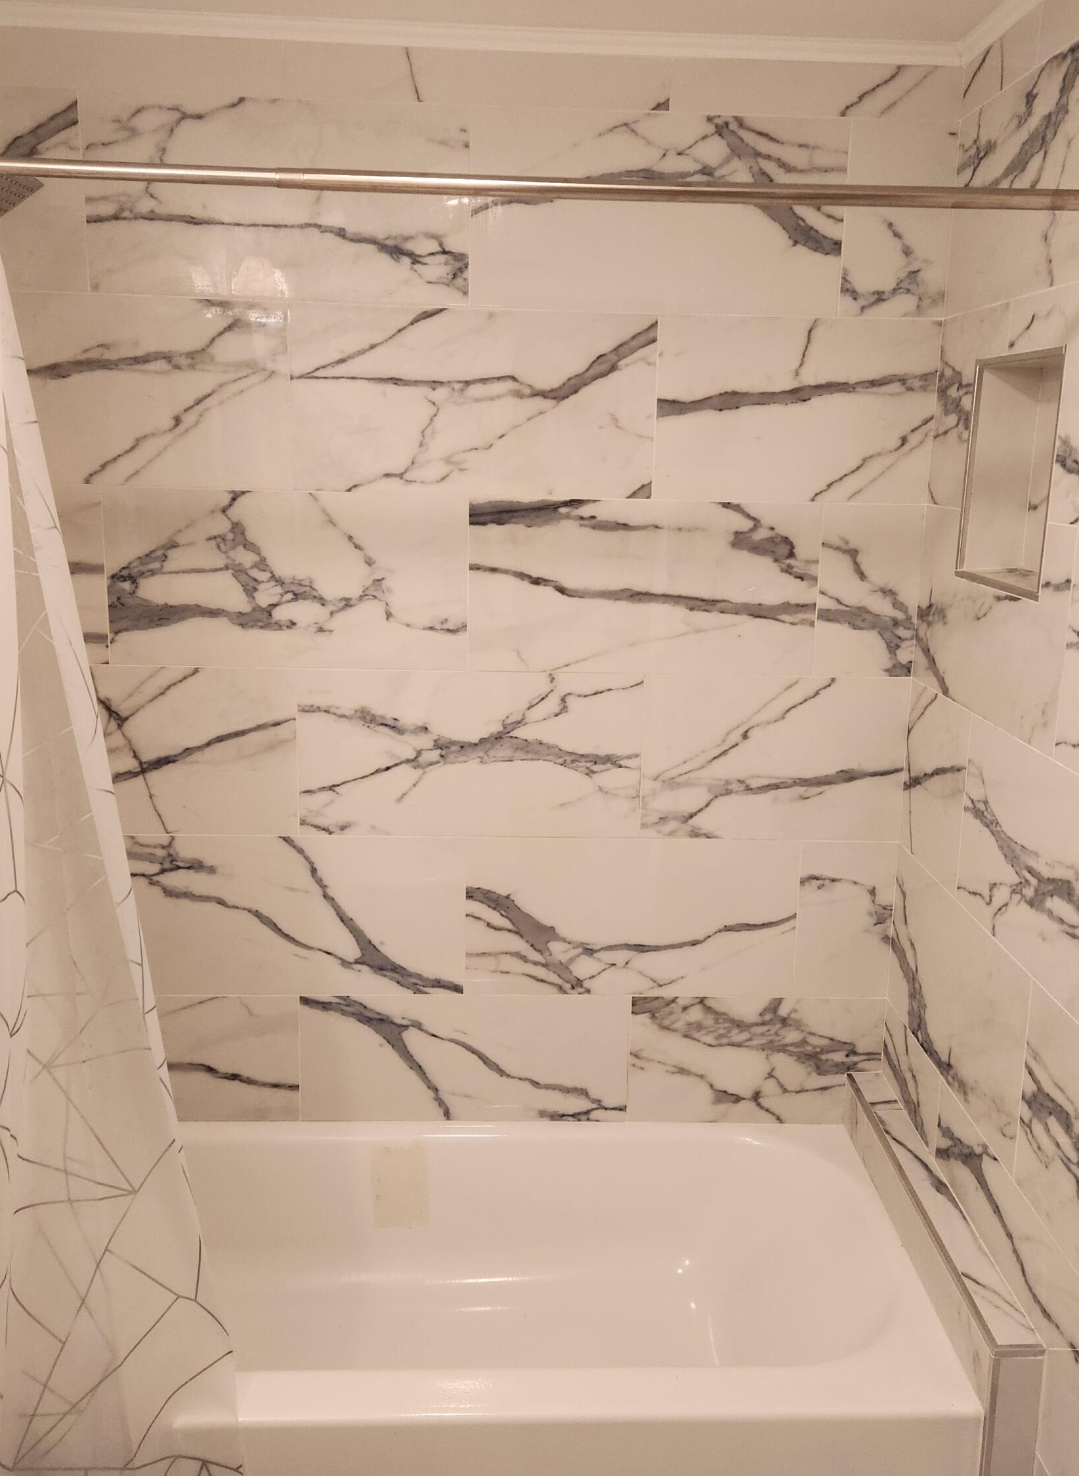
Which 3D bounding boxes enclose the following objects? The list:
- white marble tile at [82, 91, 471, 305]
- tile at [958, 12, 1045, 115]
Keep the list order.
[{"bbox_3d":[-0.419,-0.865,2.110,0.611,0.302,0.012,1,13,-3],"label":"white marble tile"},{"bbox_3d":[0.695,-1.008,1.961,0.012,0.083,0.311,1,13,-2],"label":"tile"}]

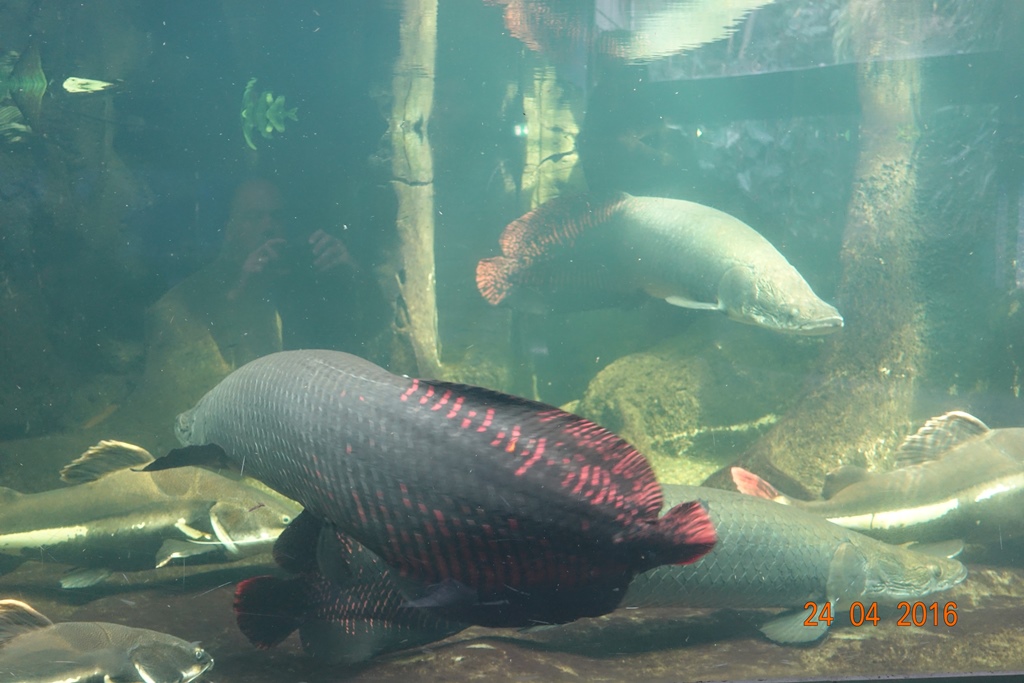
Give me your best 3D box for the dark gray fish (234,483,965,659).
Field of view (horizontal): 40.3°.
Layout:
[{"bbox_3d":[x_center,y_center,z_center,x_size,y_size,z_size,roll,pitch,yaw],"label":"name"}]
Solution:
[{"bbox_3d":[0.185,0.460,2.880,1.480,0.310,0.280,-2,4,-8],"label":"dark gray fish"}]

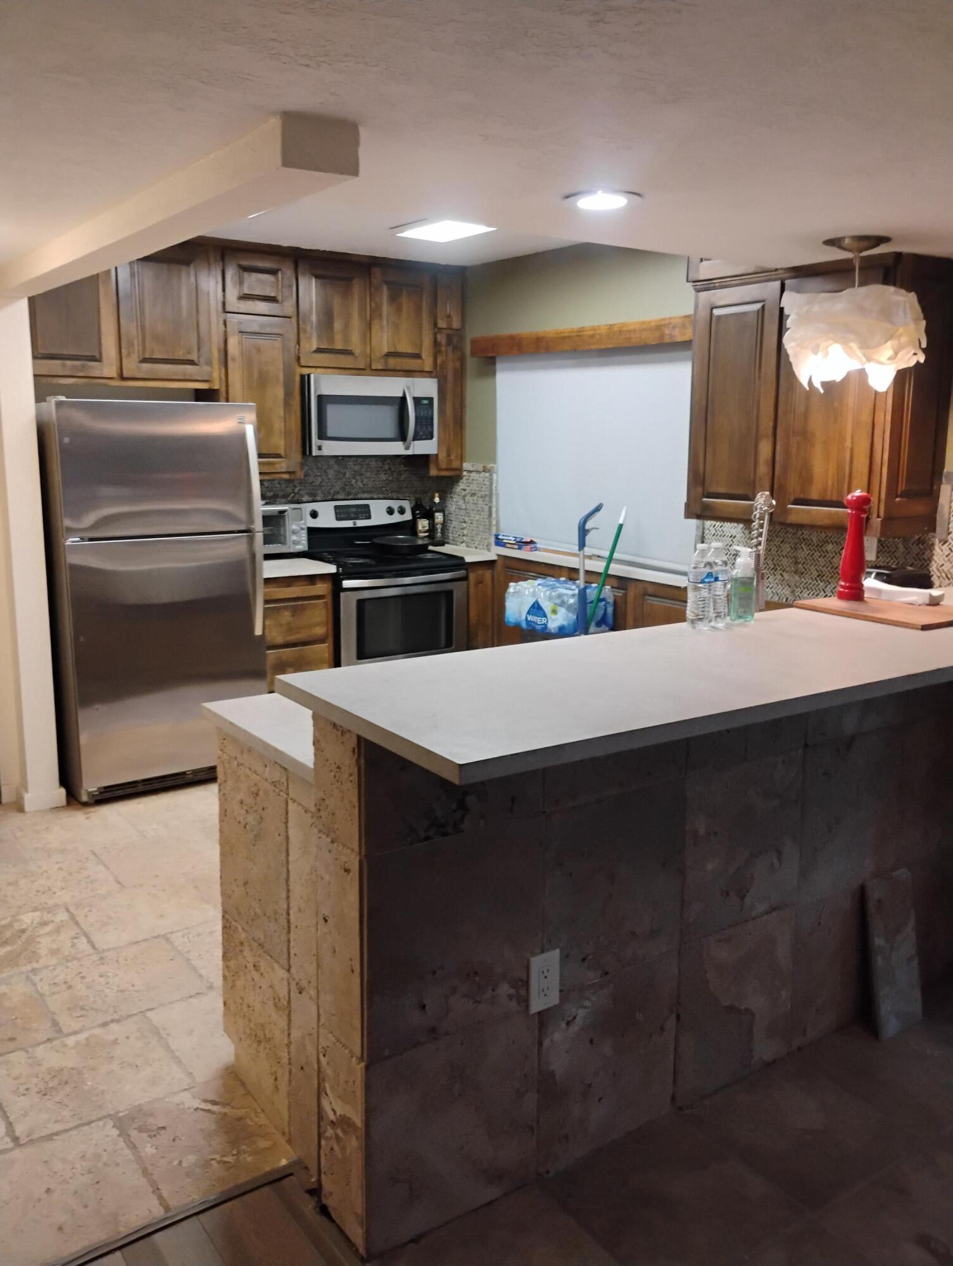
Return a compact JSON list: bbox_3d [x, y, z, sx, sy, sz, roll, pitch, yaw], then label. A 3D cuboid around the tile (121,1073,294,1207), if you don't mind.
[{"bbox_3d":[-0.606,1.126,2.283,0.285,0.014,0.355,-7,12,-34],"label":"tile"}]

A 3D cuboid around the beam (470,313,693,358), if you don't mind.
[{"bbox_3d":[0.493,-1.362,4.746,0.080,0.105,1.700,-7,13,-34],"label":"beam"}]

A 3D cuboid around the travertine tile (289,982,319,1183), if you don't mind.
[{"bbox_3d":[-0.358,0.935,2.161,0.015,0.405,0.143,-7,13,-34],"label":"travertine tile"}]

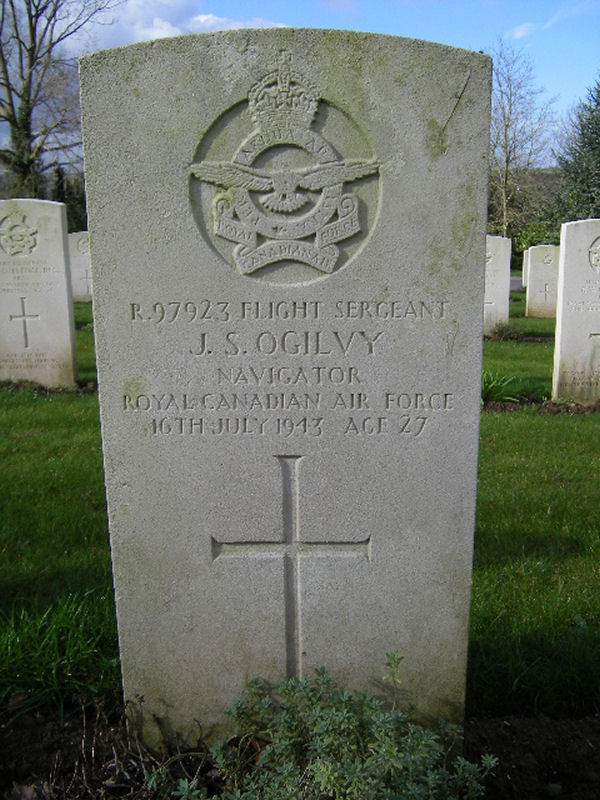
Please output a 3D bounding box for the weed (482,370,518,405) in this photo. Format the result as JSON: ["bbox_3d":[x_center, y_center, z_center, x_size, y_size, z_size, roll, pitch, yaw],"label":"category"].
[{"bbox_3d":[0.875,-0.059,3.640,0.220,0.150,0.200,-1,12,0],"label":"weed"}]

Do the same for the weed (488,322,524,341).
[{"bbox_3d":[1.659,-0.550,6.500,0.280,0.130,0.220,-1,12,0],"label":"weed"}]

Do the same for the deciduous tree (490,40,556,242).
[{"bbox_3d":[6.061,-6.977,23.358,2.800,6.300,2.700,-1,12,0],"label":"deciduous tree"}]

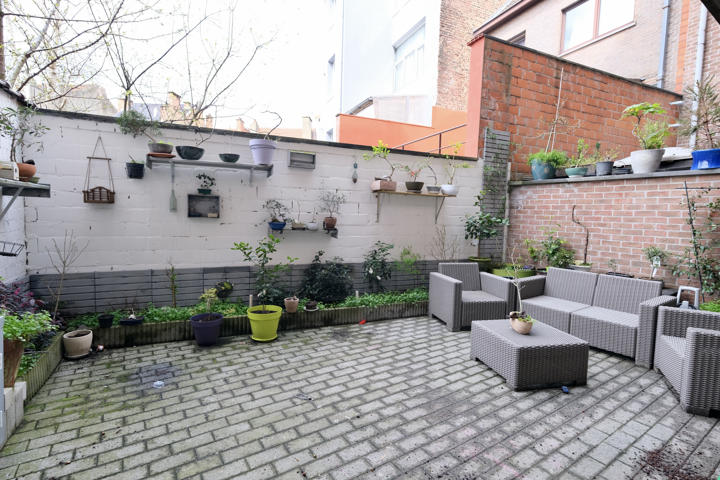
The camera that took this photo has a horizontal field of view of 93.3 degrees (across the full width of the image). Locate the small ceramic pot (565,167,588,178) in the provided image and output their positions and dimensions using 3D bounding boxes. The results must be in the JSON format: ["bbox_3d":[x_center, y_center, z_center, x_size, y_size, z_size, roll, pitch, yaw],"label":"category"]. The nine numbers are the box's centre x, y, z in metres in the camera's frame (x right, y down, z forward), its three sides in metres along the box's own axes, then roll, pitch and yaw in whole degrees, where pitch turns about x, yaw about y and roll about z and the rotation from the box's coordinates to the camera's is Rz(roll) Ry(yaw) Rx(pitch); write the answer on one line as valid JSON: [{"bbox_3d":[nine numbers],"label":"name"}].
[{"bbox_3d":[3.074,-0.953,4.817,0.265,0.145,0.265,-1,4,-39],"label":"small ceramic pot"}]

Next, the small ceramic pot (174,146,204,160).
[{"bbox_3d":[-1.808,-0.922,3.624,0.285,0.145,0.240,0,4,-23],"label":"small ceramic pot"}]

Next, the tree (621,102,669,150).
[{"bbox_3d":[3.555,-1.412,4.249,0.390,0.540,0.430,-1,4,-39],"label":"tree"}]

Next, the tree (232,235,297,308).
[{"bbox_3d":[-1.021,0.342,3.635,0.640,0.800,0.560,0,4,-23],"label":"tree"}]

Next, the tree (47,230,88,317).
[{"bbox_3d":[-2.752,0.325,3.199,0.260,0.790,0.250,0,4,-23],"label":"tree"}]

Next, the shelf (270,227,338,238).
[{"bbox_3d":[-0.690,-0.083,4.194,0.830,0.105,0.190,0,4,-23],"label":"shelf"}]

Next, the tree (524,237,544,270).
[{"bbox_3d":[2.385,0.199,4.673,0.240,0.430,0.220,0,4,-23],"label":"tree"}]

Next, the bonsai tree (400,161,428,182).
[{"bbox_3d":[0.738,-0.931,4.691,0.350,0.270,0.270,0,4,-23],"label":"bonsai tree"}]

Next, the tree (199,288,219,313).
[{"bbox_3d":[-1.528,0.619,3.434,0.190,0.280,0.180,0,4,-23],"label":"tree"}]

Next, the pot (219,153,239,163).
[{"bbox_3d":[-1.448,-0.908,3.777,0.220,0.105,0.200,0,4,-23],"label":"pot"}]

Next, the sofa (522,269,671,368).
[{"bbox_3d":[2.581,0.789,3.890,0.670,0.740,1.395,-1,4,-35],"label":"sofa"}]

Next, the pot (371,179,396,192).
[{"bbox_3d":[0.312,-0.712,4.544,0.220,0.135,0.200,0,4,-22],"label":"pot"}]

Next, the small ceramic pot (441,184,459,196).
[{"bbox_3d":[1.293,-0.714,4.928,0.235,0.150,0.235,1,4,0],"label":"small ceramic pot"}]

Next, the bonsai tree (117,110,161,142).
[{"bbox_3d":[-2.215,-1.136,3.404,0.370,0.315,0.310,0,4,-23],"label":"bonsai tree"}]

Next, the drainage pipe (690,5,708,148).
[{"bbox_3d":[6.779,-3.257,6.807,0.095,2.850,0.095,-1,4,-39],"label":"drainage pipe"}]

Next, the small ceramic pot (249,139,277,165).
[{"bbox_3d":[-1.112,-1.000,3.888,0.304,0.238,0.304,0,4,-23],"label":"small ceramic pot"}]

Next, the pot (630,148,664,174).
[{"bbox_3d":[3.575,-0.967,4.219,0.310,0.285,0.310,-1,4,-39],"label":"pot"}]

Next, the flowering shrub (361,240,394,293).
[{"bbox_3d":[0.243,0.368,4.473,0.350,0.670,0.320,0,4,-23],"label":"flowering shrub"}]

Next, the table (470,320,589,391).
[{"bbox_3d":[1.440,0.968,2.963,0.645,0.356,0.647,1,4,-13],"label":"table"}]

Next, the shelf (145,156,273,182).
[{"bbox_3d":[-1.605,-0.748,3.750,1.240,0.200,0.260,0,4,-22],"label":"shelf"}]

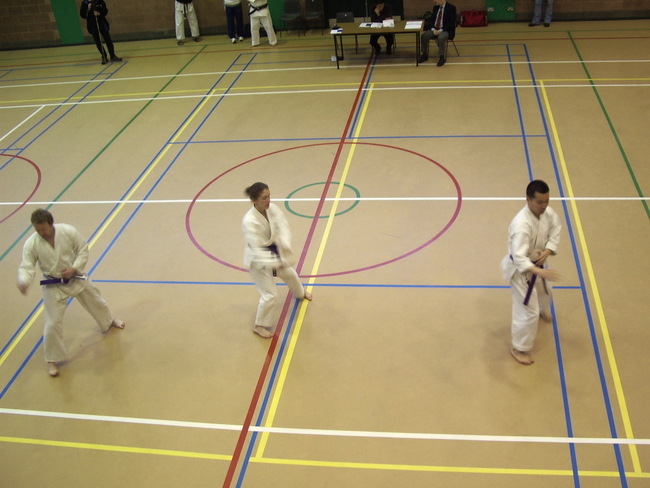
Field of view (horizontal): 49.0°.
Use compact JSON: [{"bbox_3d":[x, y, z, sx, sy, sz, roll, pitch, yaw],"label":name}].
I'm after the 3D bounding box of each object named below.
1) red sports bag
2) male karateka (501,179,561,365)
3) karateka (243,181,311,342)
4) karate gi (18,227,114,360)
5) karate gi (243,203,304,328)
[{"bbox_3d":[3.316,-5.025,15.873,0.600,0.290,0.300,0,33,11],"label":"red sports bag"},{"bbox_3d":[1.955,0.219,6.510,0.670,1.710,0.620,-22,35,-23],"label":"male karateka"},{"bbox_3d":[-0.496,0.119,7.216,0.560,1.600,0.750,24,43,39],"label":"karateka"},{"bbox_3d":[-2.631,0.465,7.113,0.820,1.420,0.520,-18,34,-17],"label":"karate gi"},{"bbox_3d":[-0.504,0.179,7.254,0.480,1.340,0.680,24,43,39],"label":"karate gi"}]

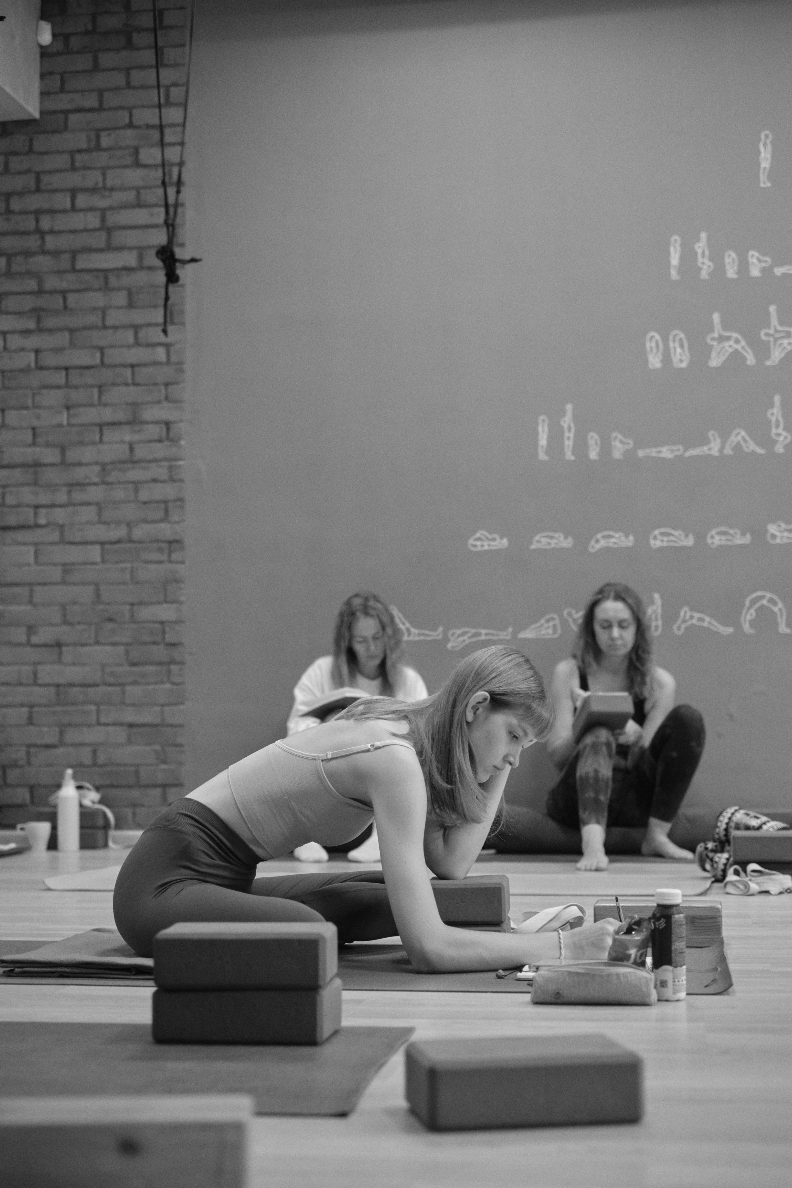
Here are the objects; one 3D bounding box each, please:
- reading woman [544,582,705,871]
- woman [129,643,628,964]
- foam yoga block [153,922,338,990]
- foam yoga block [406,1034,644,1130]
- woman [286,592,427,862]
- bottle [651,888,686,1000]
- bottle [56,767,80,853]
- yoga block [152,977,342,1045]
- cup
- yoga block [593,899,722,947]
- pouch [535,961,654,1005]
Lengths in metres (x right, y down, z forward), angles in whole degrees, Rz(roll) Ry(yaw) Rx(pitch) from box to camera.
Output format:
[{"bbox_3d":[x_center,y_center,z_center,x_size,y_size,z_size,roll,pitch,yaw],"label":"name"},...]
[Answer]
[{"bbox_3d":[0.659,0.375,5.116,0.450,0.790,0.740,-1,-4,6],"label":"reading woman"},{"bbox_3d":[-0.051,0.366,3.053,0.850,0.550,0.660,-1,-4,11],"label":"woman"},{"bbox_3d":[-0.199,0.483,2.344,0.230,0.073,0.128,-1,-4,6],"label":"foam yoga block"},{"bbox_3d":[0.137,0.525,1.886,0.230,0.073,0.128,0,-4,-10],"label":"foam yoga block"},{"bbox_3d":[-0.116,0.401,5.385,0.430,0.790,0.700,-1,-4,9],"label":"woman"},{"bbox_3d":[0.411,0.527,2.647,0.052,0.165,0.052,-1,-4,0],"label":"bottle"},{"bbox_3d":[-1.046,0.689,5.580,0.071,0.262,0.071,-1,-4,0],"label":"bottle"},{"bbox_3d":[-0.196,0.554,2.325,0.230,0.073,0.128,-1,-4,10],"label":"yoga block"},{"bbox_3d":[-1.154,0.773,5.573,0.110,0.095,0.080,-1,-4,0],"label":"cup"},{"bbox_3d":[0.484,0.606,3.216,0.230,0.073,0.124,-1,-4,10],"label":"yoga block"},{"bbox_3d":[0.296,0.580,2.623,0.182,0.058,0.070,-1,-4,3],"label":"pouch"}]

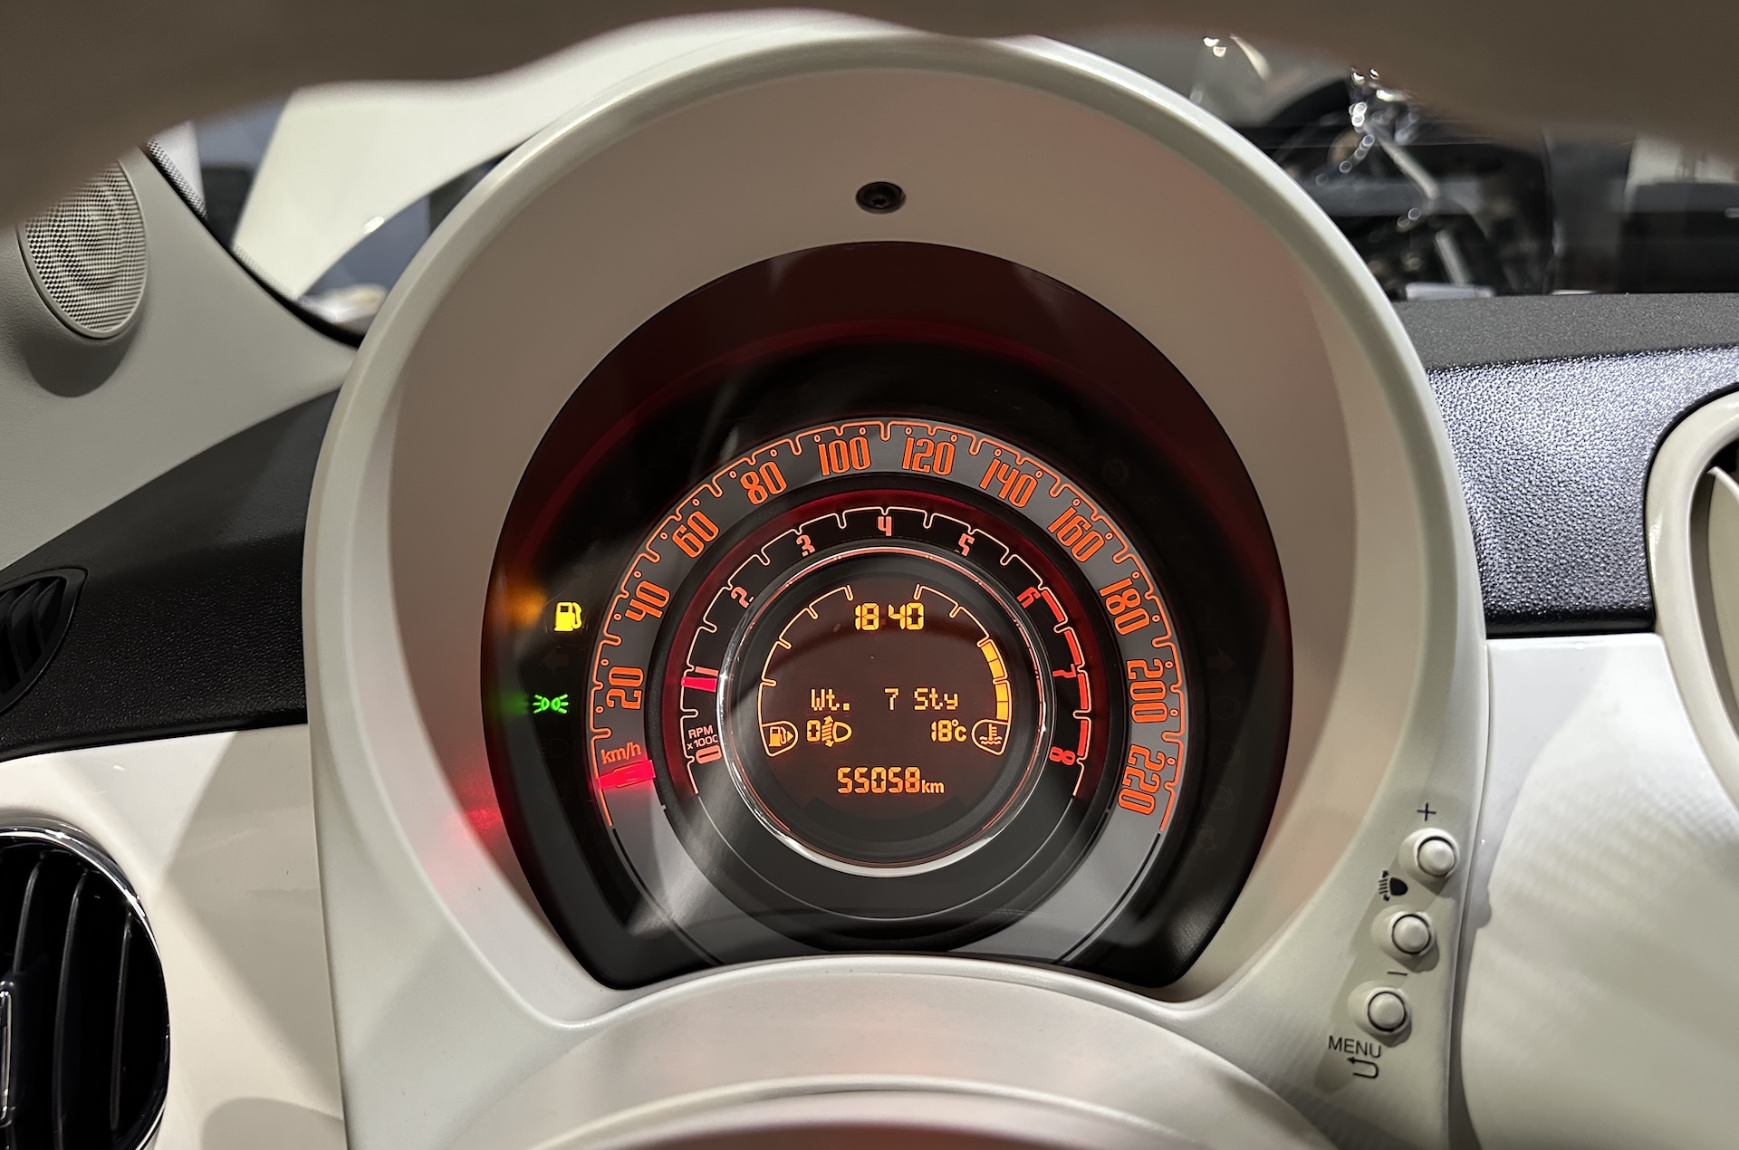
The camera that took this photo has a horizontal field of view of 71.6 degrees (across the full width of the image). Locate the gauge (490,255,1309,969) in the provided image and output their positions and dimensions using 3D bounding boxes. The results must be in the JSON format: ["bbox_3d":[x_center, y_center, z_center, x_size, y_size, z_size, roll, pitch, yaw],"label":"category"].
[{"bbox_3d":[0.004,0.016,0.302,0.204,0.184,0.055,0,0,0],"label":"gauge"}]

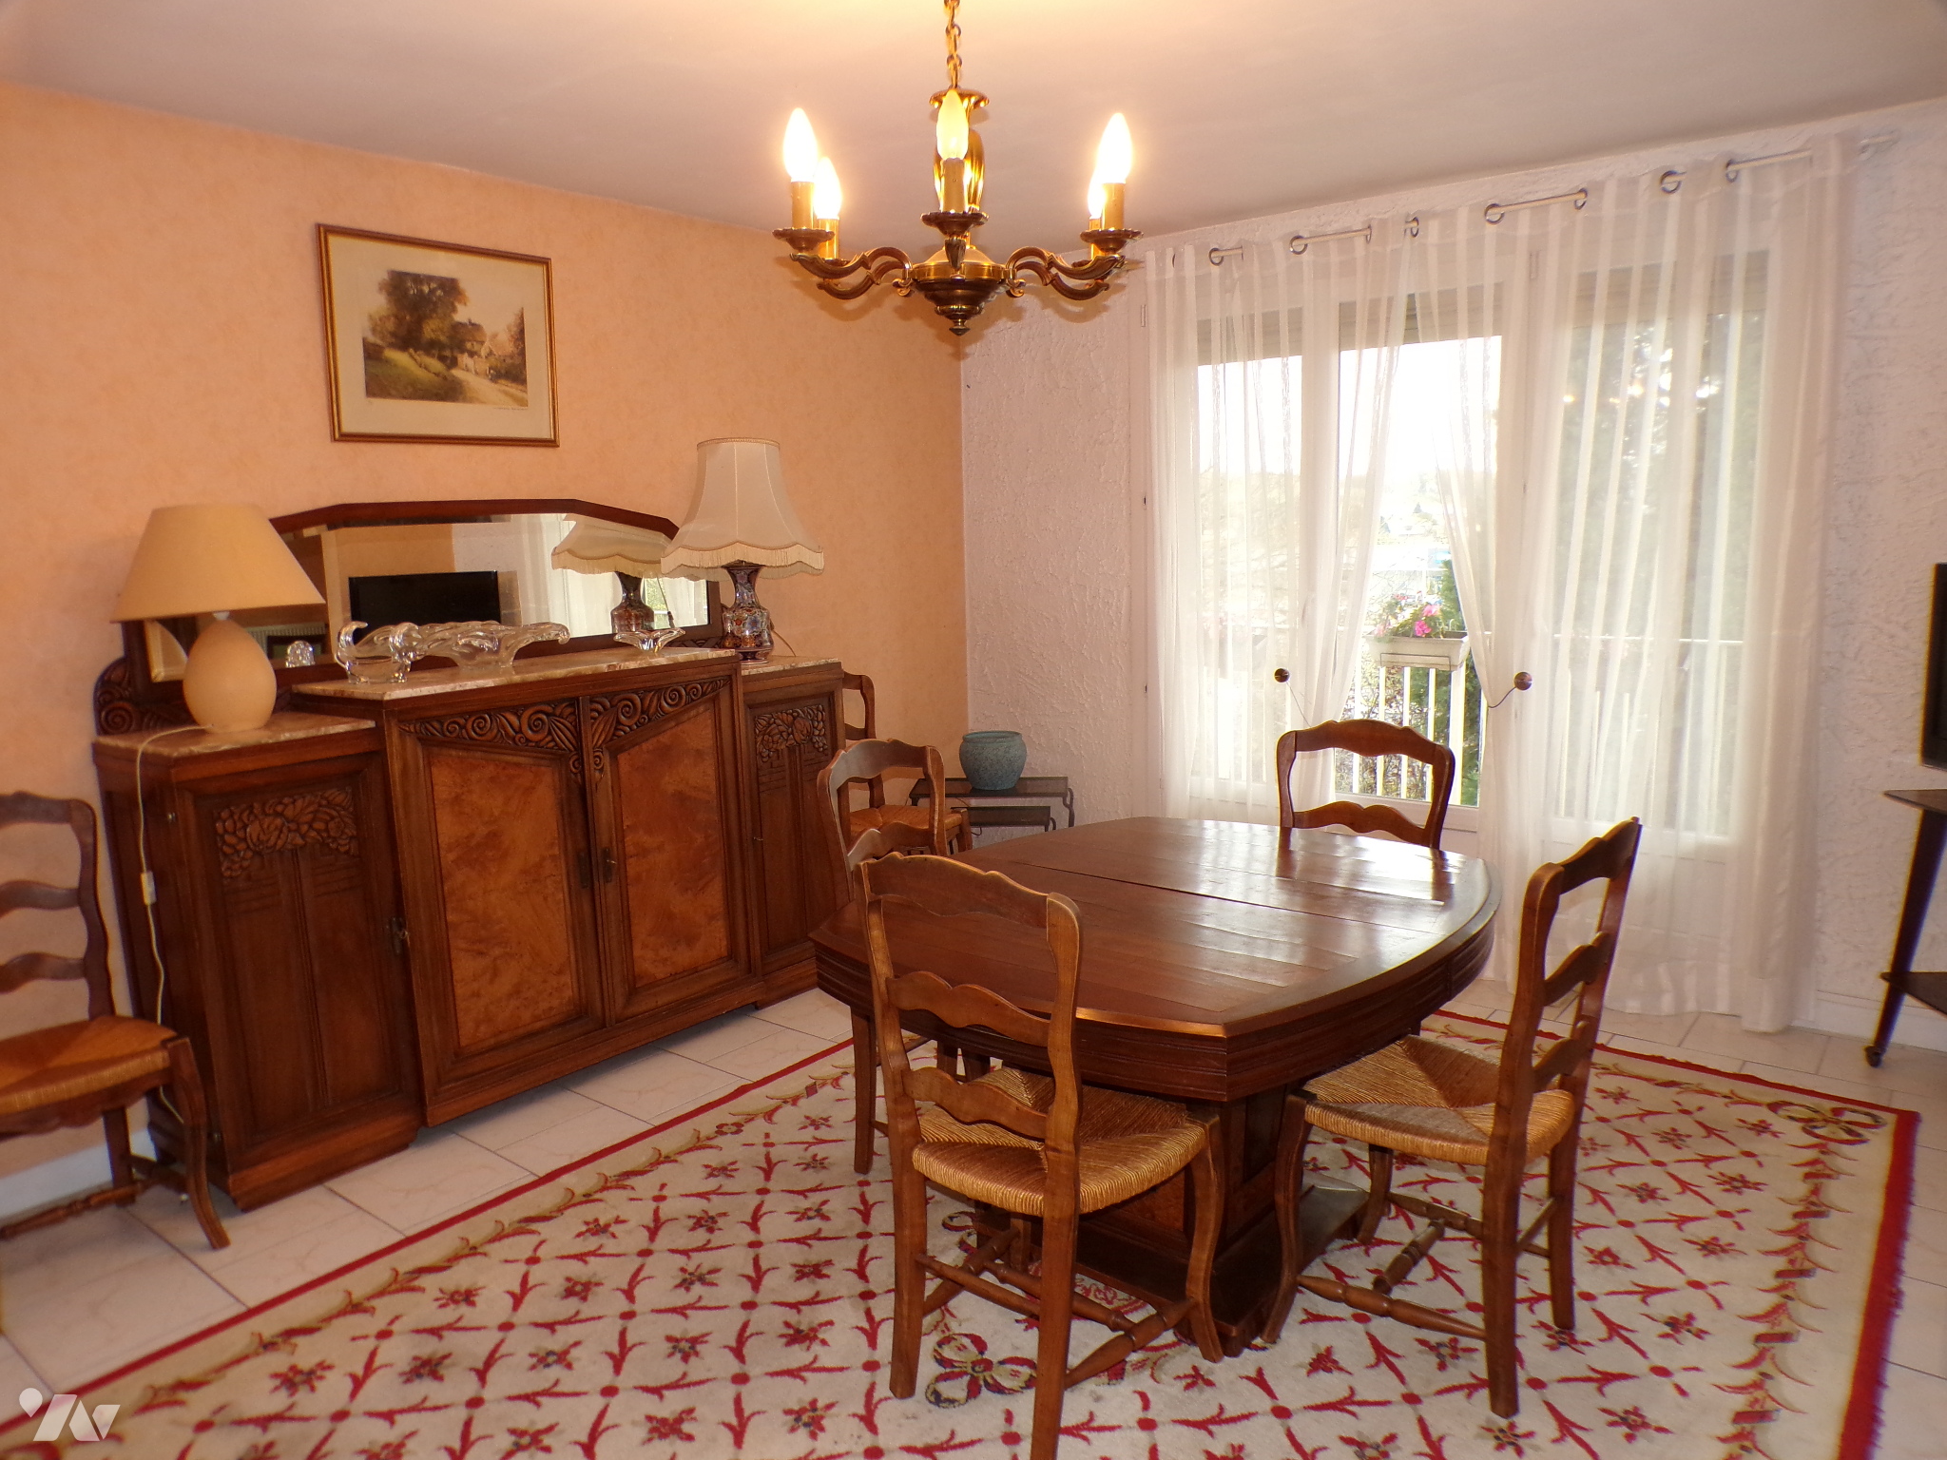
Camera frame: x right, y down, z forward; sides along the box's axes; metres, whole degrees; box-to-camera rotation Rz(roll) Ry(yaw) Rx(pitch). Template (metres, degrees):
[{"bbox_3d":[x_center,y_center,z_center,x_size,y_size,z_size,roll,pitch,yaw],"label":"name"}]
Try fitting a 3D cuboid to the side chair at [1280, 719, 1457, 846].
[{"bbox_3d":[0.824,0.514,3.170,0.470,0.985,0.500,5,11,35],"label":"side chair"}]

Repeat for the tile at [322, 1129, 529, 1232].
[{"bbox_3d":[-1.278,1.066,3.182,0.333,0.010,0.333,6,12,39],"label":"tile"}]

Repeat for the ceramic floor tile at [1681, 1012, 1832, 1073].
[{"bbox_3d":[2.205,0.884,3.802,0.333,0.010,0.333,6,12,39],"label":"ceramic floor tile"}]

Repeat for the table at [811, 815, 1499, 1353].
[{"bbox_3d":[0.395,0.702,2.815,1.130,0.745,1.325,6,12,39],"label":"table"}]

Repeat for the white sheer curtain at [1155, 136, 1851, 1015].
[{"bbox_3d":[1.468,-0.405,4.303,2.090,2.410,0.140,6,12,39],"label":"white sheer curtain"}]

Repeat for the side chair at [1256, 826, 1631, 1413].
[{"bbox_3d":[0.846,0.631,2.432,0.500,0.985,0.470,7,12,41],"label":"side chair"}]

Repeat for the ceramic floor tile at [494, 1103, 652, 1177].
[{"bbox_3d":[-0.945,1.034,3.335,0.333,0.010,0.333,6,12,39],"label":"ceramic floor tile"}]

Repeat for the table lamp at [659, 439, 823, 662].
[{"bbox_3d":[-0.761,-0.574,4.425,0.530,0.700,0.530,-1,9,0],"label":"table lamp"}]

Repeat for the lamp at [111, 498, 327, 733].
[{"bbox_3d":[-1.790,-0.260,3.204,0.445,0.515,0.445,6,12,39],"label":"lamp"}]

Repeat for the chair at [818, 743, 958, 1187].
[{"bbox_3d":[-0.032,0.546,3.099,0.500,0.985,0.470,7,13,43],"label":"chair"}]

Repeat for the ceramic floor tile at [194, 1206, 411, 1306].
[{"bbox_3d":[-1.361,1.125,2.824,0.333,0.010,0.333,6,12,39],"label":"ceramic floor tile"}]

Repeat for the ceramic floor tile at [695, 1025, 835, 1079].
[{"bbox_3d":[-0.529,0.942,3.847,0.333,0.010,0.333,6,12,39],"label":"ceramic floor tile"}]

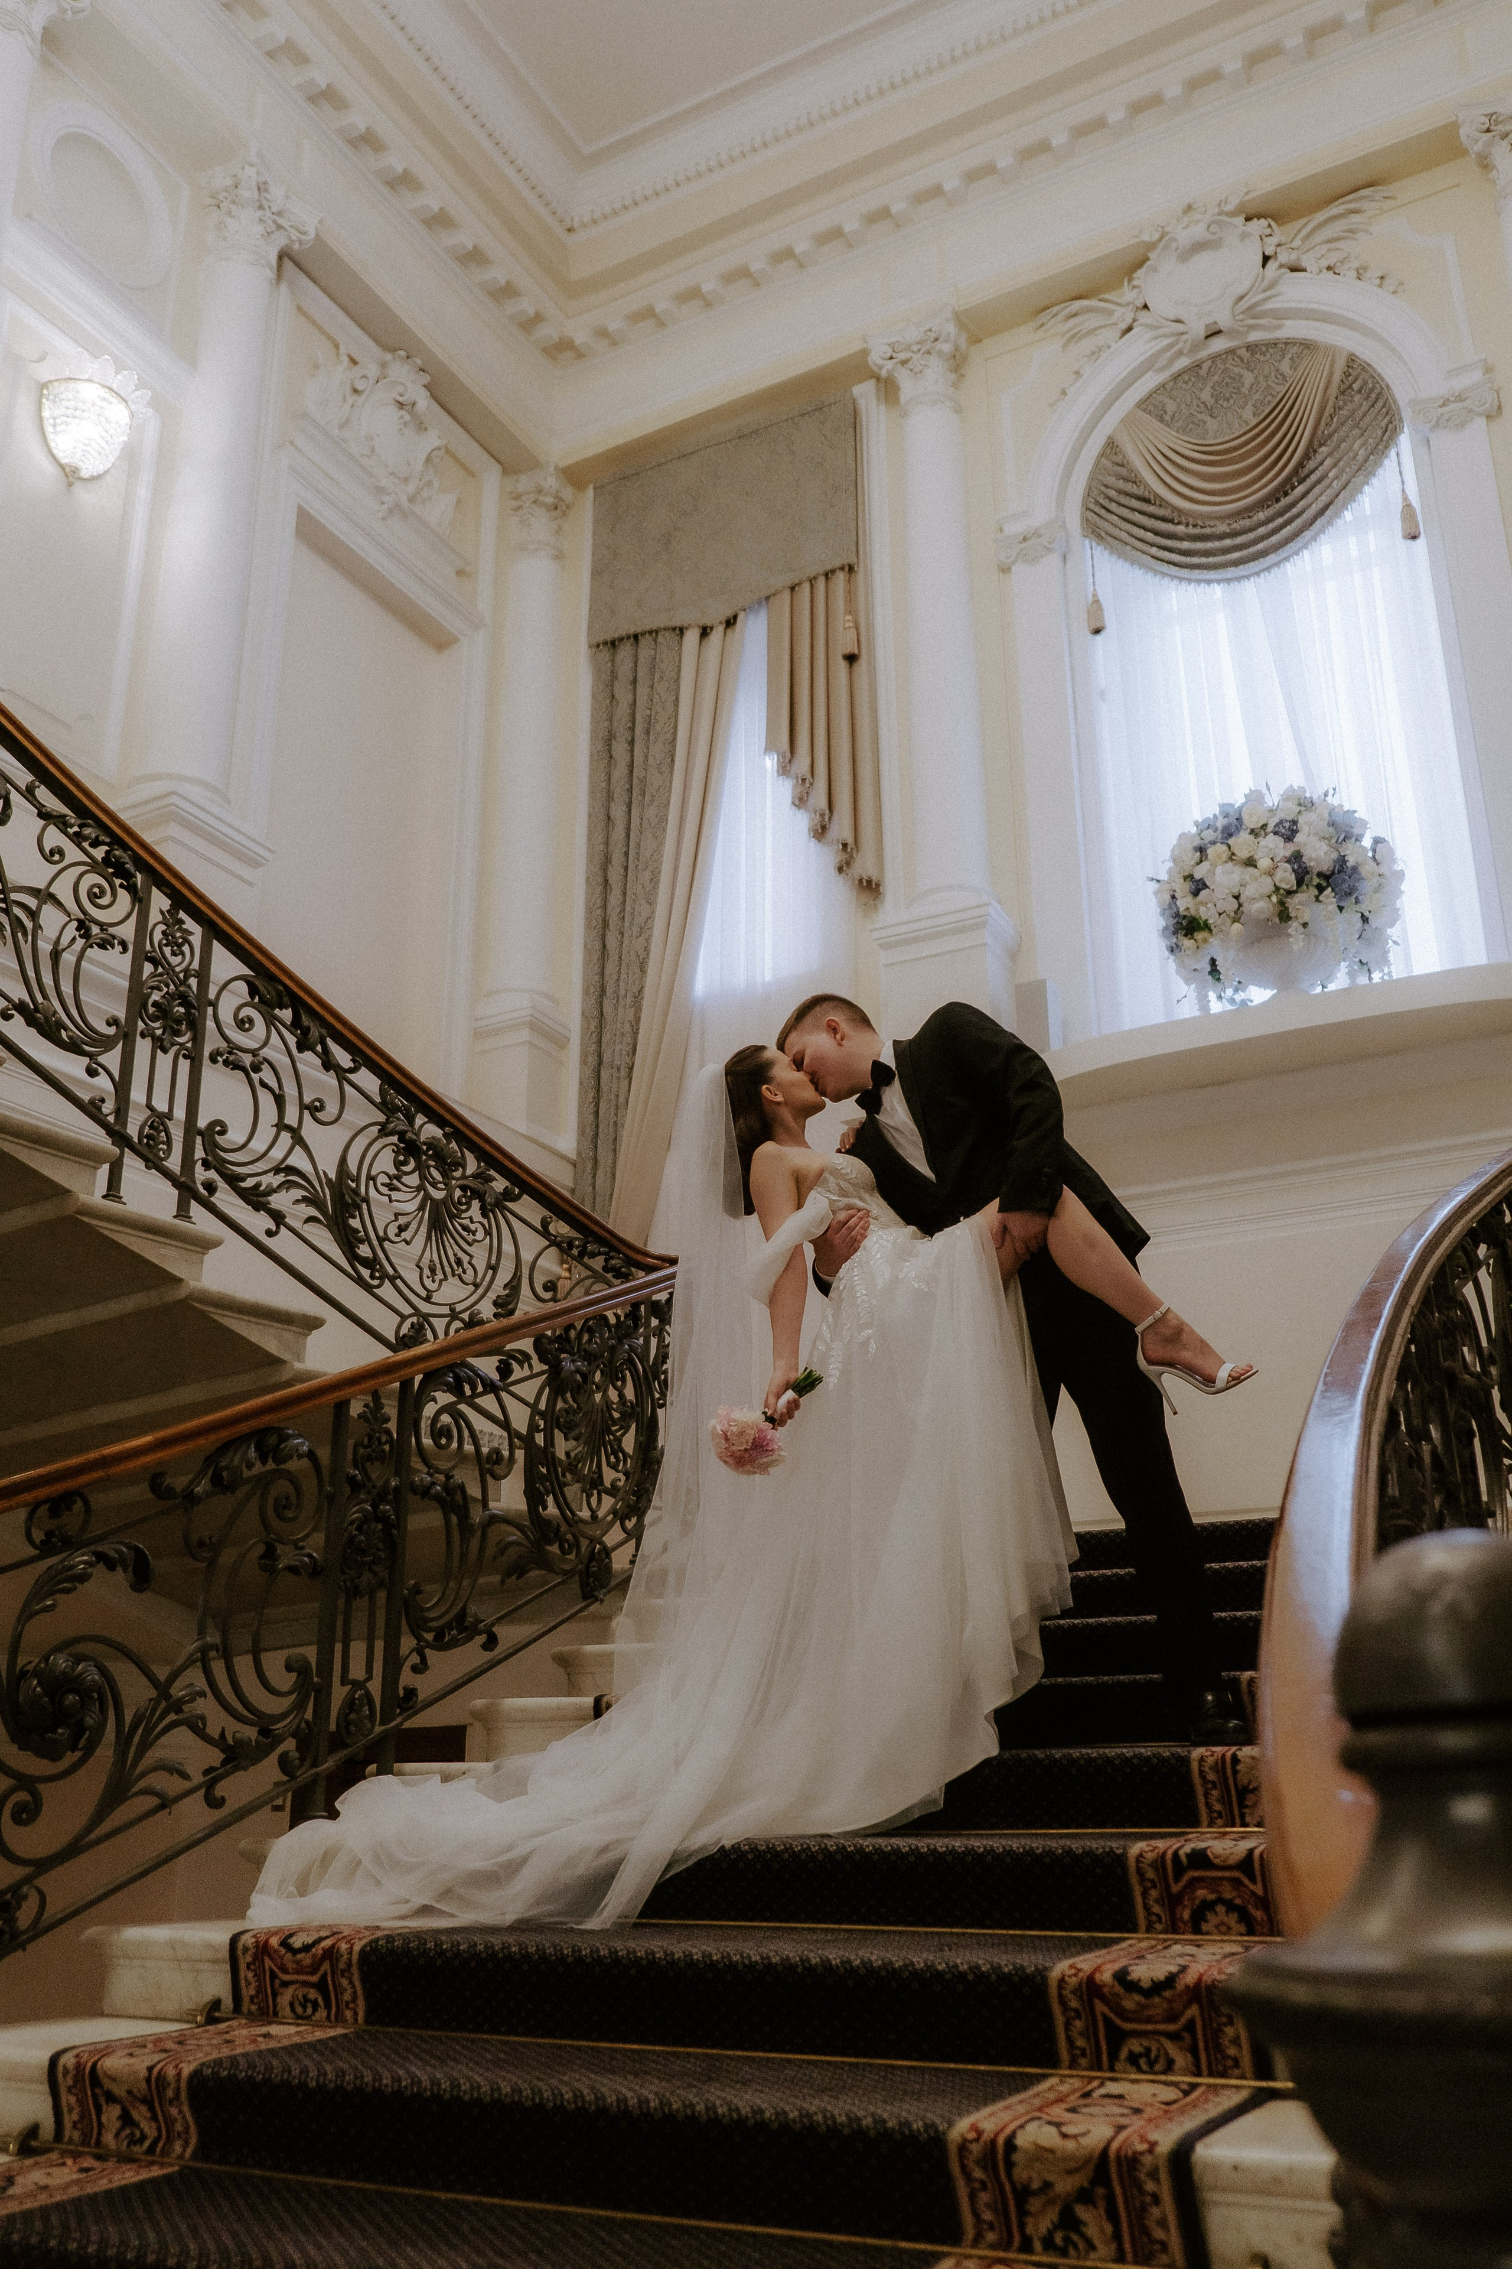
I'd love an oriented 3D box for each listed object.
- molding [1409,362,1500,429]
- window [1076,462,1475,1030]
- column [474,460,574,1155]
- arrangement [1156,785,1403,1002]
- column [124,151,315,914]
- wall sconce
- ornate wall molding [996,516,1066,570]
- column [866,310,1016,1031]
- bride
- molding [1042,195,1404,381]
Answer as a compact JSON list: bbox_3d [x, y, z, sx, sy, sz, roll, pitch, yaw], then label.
[{"bbox_3d":[3.333,-3.526,8.753,0.380,0.290,0.180,-10,-21,26],"label":"molding"},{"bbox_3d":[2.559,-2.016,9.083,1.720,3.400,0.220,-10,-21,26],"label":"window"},{"bbox_3d":[-1.290,-1.979,10.662,0.420,4.490,0.440,-10,-21,26],"label":"column"},{"bbox_3d":[2.369,-1.067,8.305,1.060,1.140,0.950,-10,-21,26],"label":"arrangement"},{"bbox_3d":[-2.496,-2.710,8.514,0.420,4.490,0.620,-10,-21,26],"label":"column"},{"bbox_3d":[-2.897,-3.171,8.070,0.240,0.620,0.480,-10,-21,26],"label":"wall sconce"},{"bbox_3d":[1.449,-3.178,9.695,0.380,0.290,0.180,-10,-21,26],"label":"ornate wall molding"},{"bbox_3d":[0.933,-2.391,9.550,0.630,4.490,0.450,-10,-21,26],"label":"column"},{"bbox_3d":[-0.015,0.516,3.352,1.800,1.680,0.720,-5,-19,11],"label":"bride"},{"bbox_3d":[2.343,-4.452,9.529,1.920,0.770,0.300,-10,-21,26],"label":"molding"}]

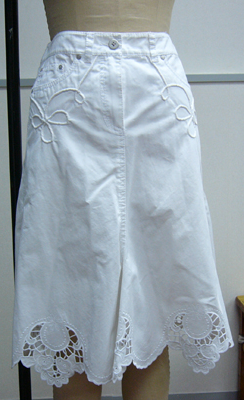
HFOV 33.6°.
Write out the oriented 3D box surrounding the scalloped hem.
[{"bbox_3d":[0.003,0.255,0.865,0.475,0.140,0.270,-2,6,-6],"label":"scalloped hem"}]

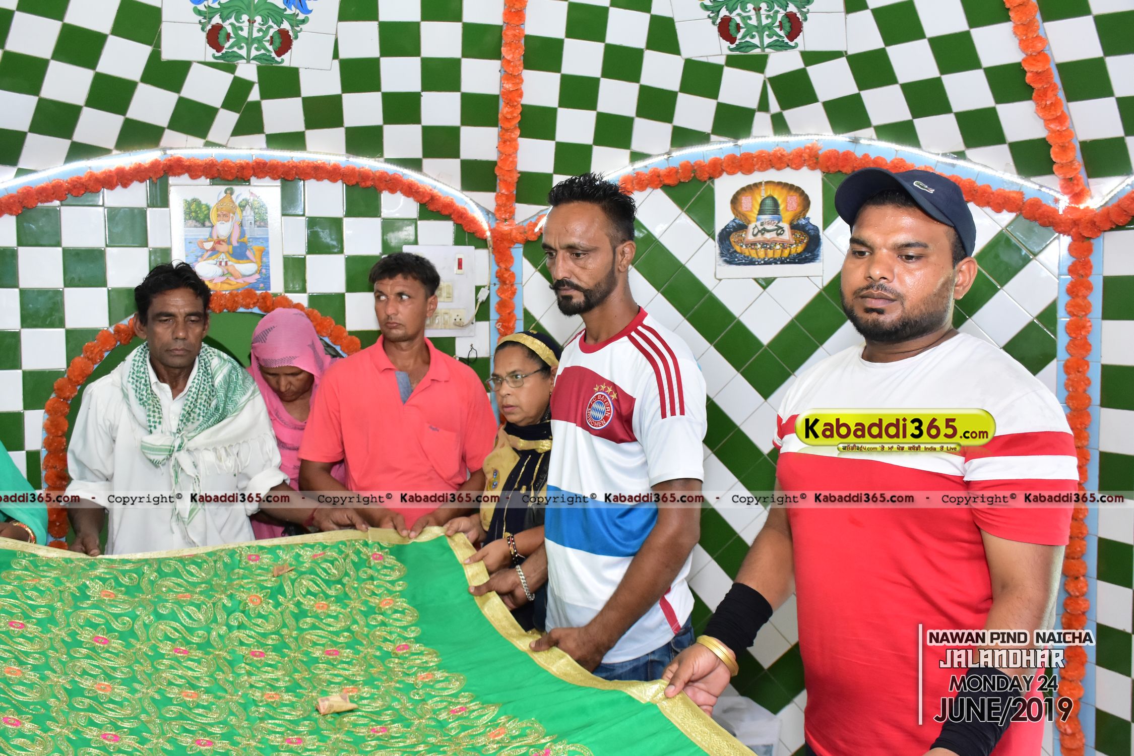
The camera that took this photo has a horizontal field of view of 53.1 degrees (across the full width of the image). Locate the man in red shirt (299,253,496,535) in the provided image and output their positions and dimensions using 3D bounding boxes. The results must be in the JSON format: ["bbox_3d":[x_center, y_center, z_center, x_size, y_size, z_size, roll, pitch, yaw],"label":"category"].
[{"bbox_3d":[-0.425,0.507,2.977,0.510,1.660,0.430,-1,4,-7],"label":"man in red shirt"}]

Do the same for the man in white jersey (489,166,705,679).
[{"bbox_3d":[0.054,0.484,2.260,0.430,1.760,0.475,-3,4,-35],"label":"man in white jersey"}]

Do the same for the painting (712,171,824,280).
[{"bbox_3d":[0.564,-0.430,3.160,0.300,0.300,0.020,2,5,22],"label":"painting"}]

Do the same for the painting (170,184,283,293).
[{"bbox_3d":[-0.957,-0.390,3.198,0.300,0.300,0.020,-2,5,-20],"label":"painting"}]

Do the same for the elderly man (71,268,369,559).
[{"bbox_3d":[-0.791,0.553,2.634,0.635,1.630,0.430,-2,4,-16],"label":"elderly man"}]

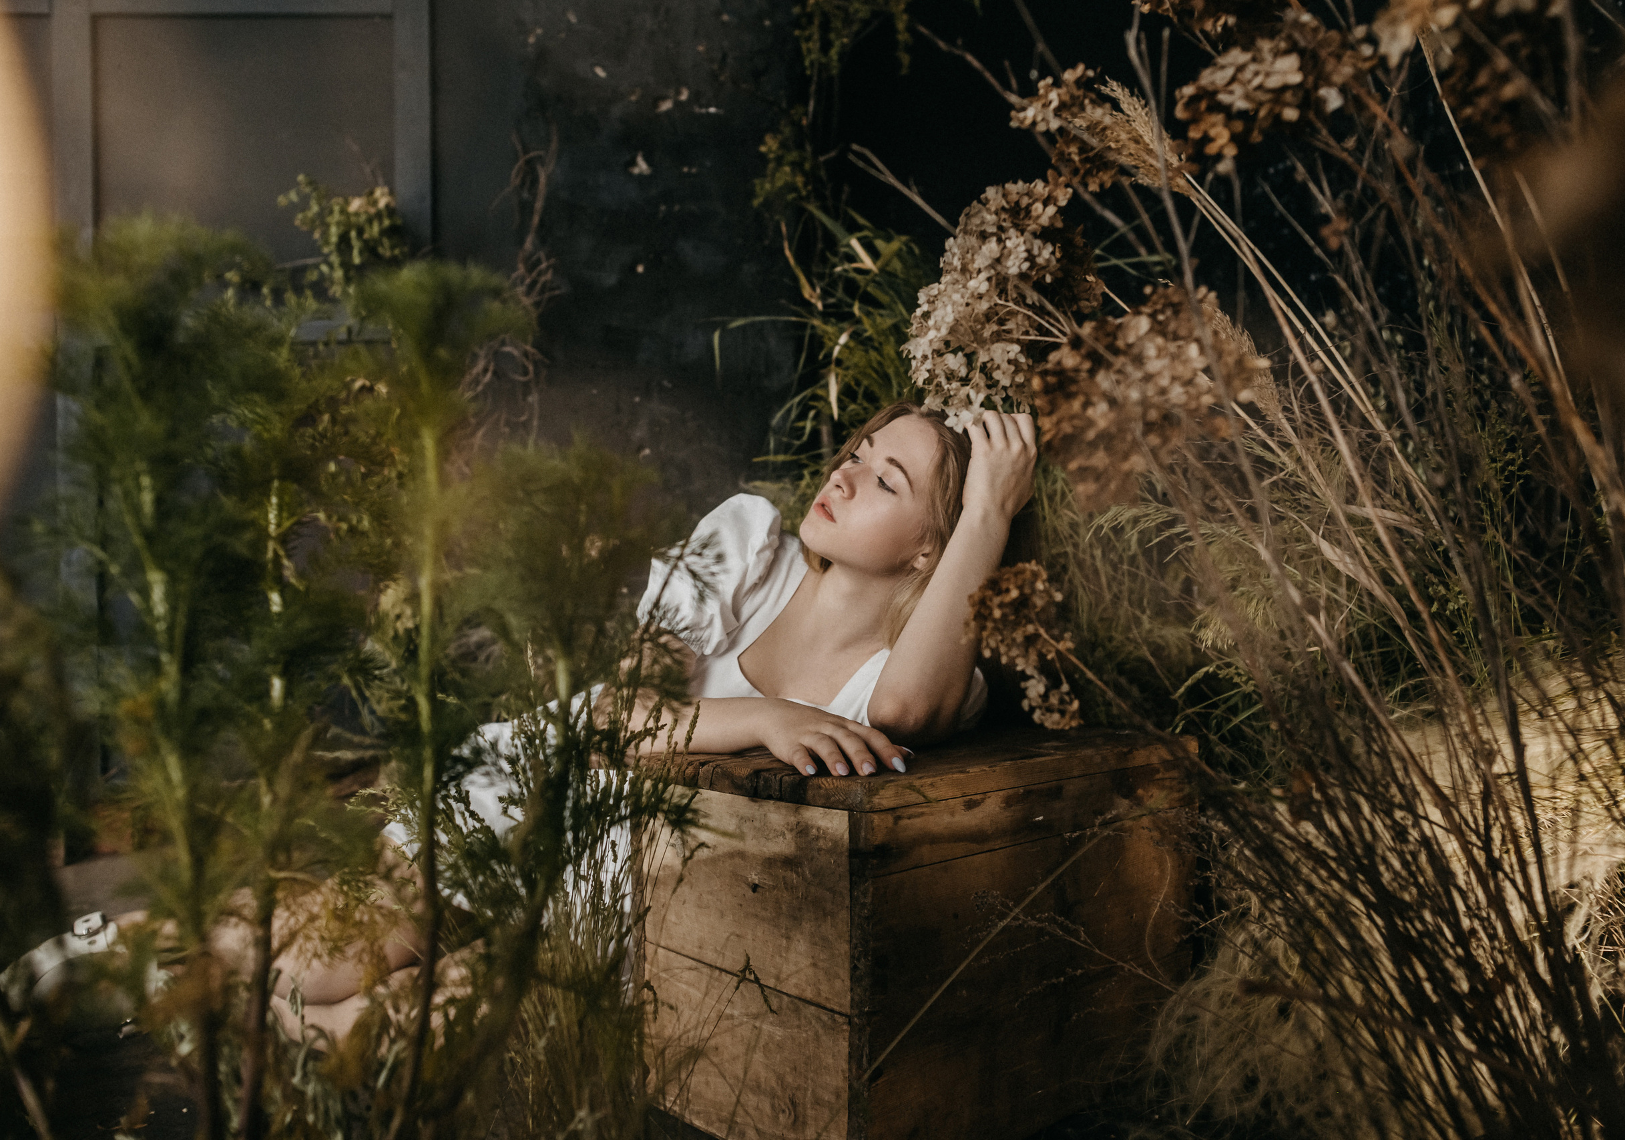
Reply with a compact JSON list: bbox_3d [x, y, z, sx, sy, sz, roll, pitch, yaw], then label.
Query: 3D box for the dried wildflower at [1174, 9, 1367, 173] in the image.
[{"bbox_3d":[0.411,-0.428,1.020,0.168,0.139,0.135,0,0,0],"label":"dried wildflower"}]

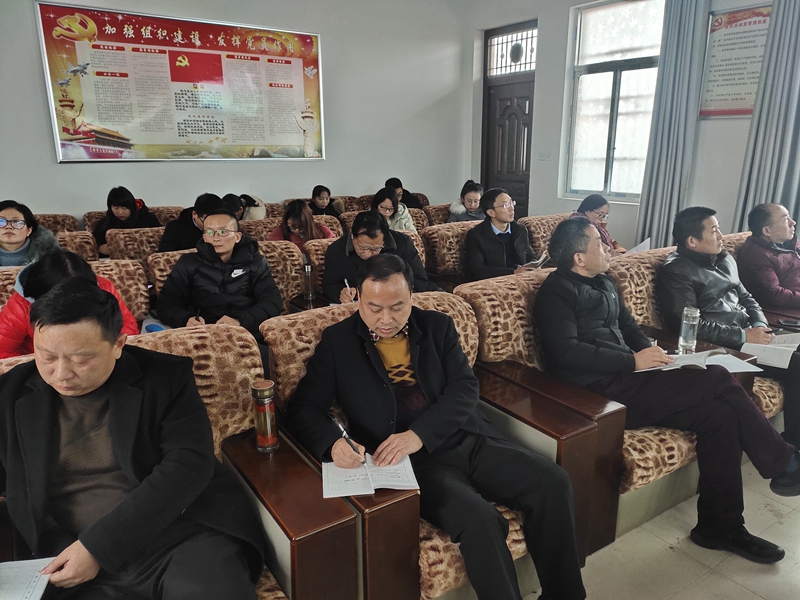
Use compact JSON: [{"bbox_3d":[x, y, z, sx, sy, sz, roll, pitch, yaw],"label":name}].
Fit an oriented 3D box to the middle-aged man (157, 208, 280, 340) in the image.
[{"bbox_3d":[-0.860,0.144,2.888,0.640,1.230,0.850,-10,19,-31],"label":"middle-aged man"}]

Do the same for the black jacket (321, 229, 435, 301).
[{"bbox_3d":[-0.138,-0.211,3.146,0.660,0.620,0.500,-6,16,-21],"label":"black jacket"}]

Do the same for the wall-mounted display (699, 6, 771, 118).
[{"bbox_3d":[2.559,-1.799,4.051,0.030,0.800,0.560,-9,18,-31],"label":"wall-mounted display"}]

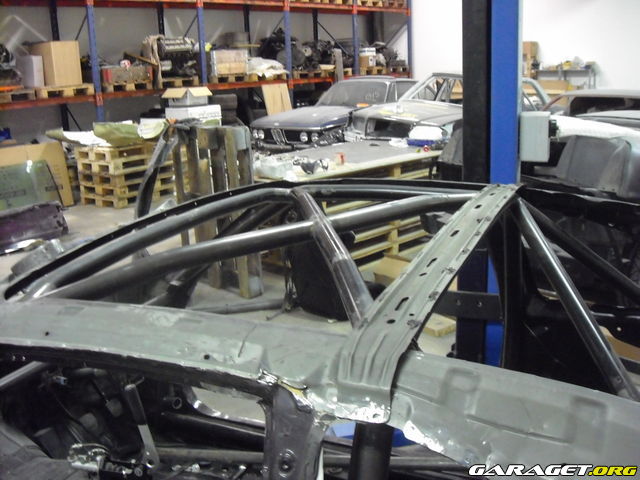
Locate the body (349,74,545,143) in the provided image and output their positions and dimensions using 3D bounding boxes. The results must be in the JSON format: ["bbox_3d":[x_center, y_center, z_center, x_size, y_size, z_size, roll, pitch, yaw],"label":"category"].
[{"bbox_3d":[2.367,-1.945,10.890,1.630,1.360,4.250,11,20,41],"label":"body"}]

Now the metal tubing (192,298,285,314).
[{"bbox_3d":[-0.596,0.480,4.762,0.684,0.057,0.057,-4,15,-4],"label":"metal tubing"}]

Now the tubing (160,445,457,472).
[{"bbox_3d":[-0.049,0.763,2.396,1.144,0.038,0.038,-1,15,7],"label":"tubing"}]

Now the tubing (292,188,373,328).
[{"bbox_3d":[-0.009,-0.015,1.636,0.043,0.043,1.261,-4,14,-5],"label":"tubing"}]

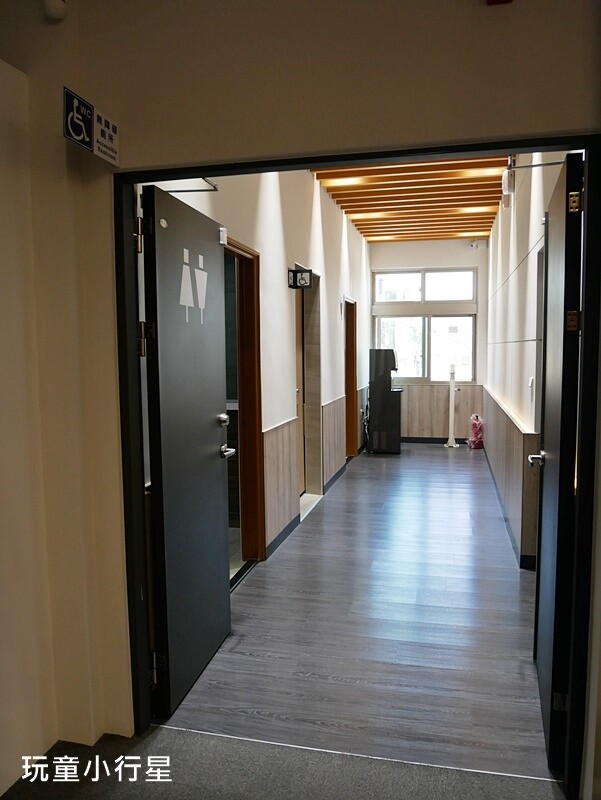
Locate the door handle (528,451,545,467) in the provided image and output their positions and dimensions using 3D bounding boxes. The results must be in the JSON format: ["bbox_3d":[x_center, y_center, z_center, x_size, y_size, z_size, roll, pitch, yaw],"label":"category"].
[{"bbox_3d":[1.043,0.265,2.658,0.068,0.066,0.145,1,5,18],"label":"door handle"}]

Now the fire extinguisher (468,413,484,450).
[{"bbox_3d":[2.620,0.462,8.901,0.220,0.500,0.200,1,5,14],"label":"fire extinguisher"}]

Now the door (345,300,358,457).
[{"bbox_3d":[0.634,-0.250,8.026,0.150,2.100,1.000,1,5,14],"label":"door"}]

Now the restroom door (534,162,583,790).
[{"bbox_3d":[1.009,0.229,2.378,0.050,2.090,0.745,1,5,18],"label":"restroom door"}]

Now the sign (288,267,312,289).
[{"bbox_3d":[0.002,-0.971,4.801,0.145,0.153,0.180,1,5,14],"label":"sign"}]

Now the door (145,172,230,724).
[{"bbox_3d":[-0.476,0.217,2.691,0.048,2.090,0.730,1,5,13],"label":"door"}]

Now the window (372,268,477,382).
[{"bbox_3d":[1.887,-1.125,9.217,1.580,1.780,0.120,1,5,14],"label":"window"}]

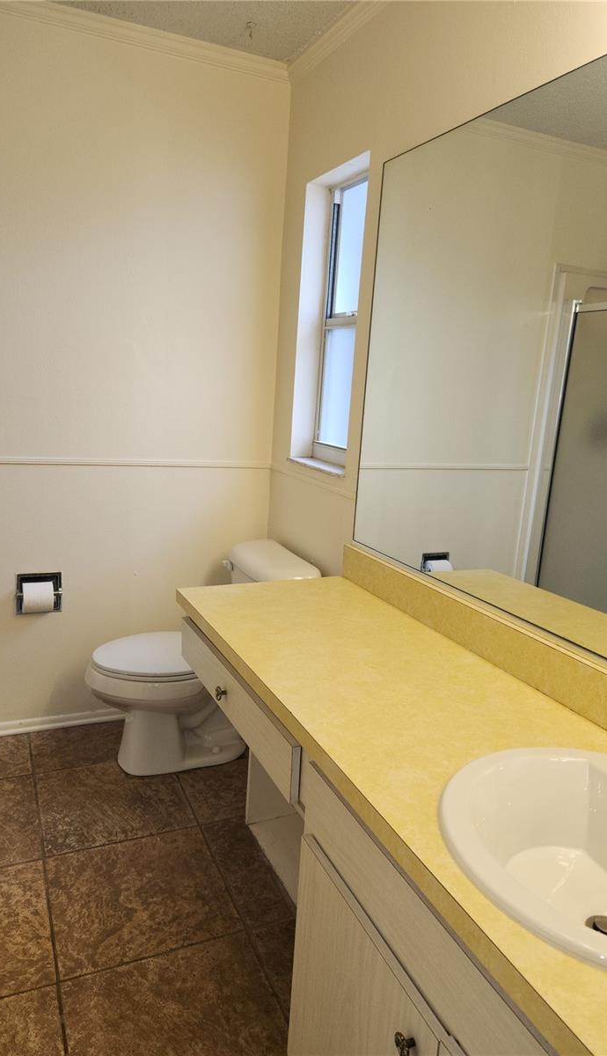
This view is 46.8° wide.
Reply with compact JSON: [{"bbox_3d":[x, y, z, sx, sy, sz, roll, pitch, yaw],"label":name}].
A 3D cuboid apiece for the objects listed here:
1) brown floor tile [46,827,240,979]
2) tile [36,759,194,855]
[{"bbox_3d":[-0.435,0.971,1.863,0.444,0.010,0.444,-2,12,-24],"label":"brown floor tile"},{"bbox_3d":[-0.617,0.880,2.265,0.444,0.010,0.444,-2,12,-24],"label":"tile"}]

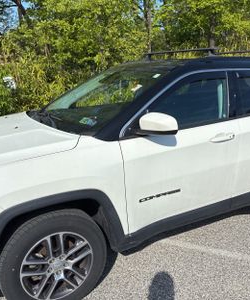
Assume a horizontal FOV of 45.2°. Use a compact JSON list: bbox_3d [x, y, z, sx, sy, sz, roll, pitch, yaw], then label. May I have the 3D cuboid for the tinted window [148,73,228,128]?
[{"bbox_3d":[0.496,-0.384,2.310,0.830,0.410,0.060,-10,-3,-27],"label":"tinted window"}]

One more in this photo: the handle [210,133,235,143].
[{"bbox_3d":[0.773,-0.097,2.370,0.240,0.048,0.055,-10,17,-27],"label":"handle"}]

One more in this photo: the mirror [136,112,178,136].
[{"bbox_3d":[0.220,-0.173,2.012,0.160,0.165,0.225,-10,17,-27],"label":"mirror"}]

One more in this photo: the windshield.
[{"bbox_3d":[-0.270,-0.514,2.713,0.900,0.130,1.380,-37,28,-17],"label":"windshield"}]

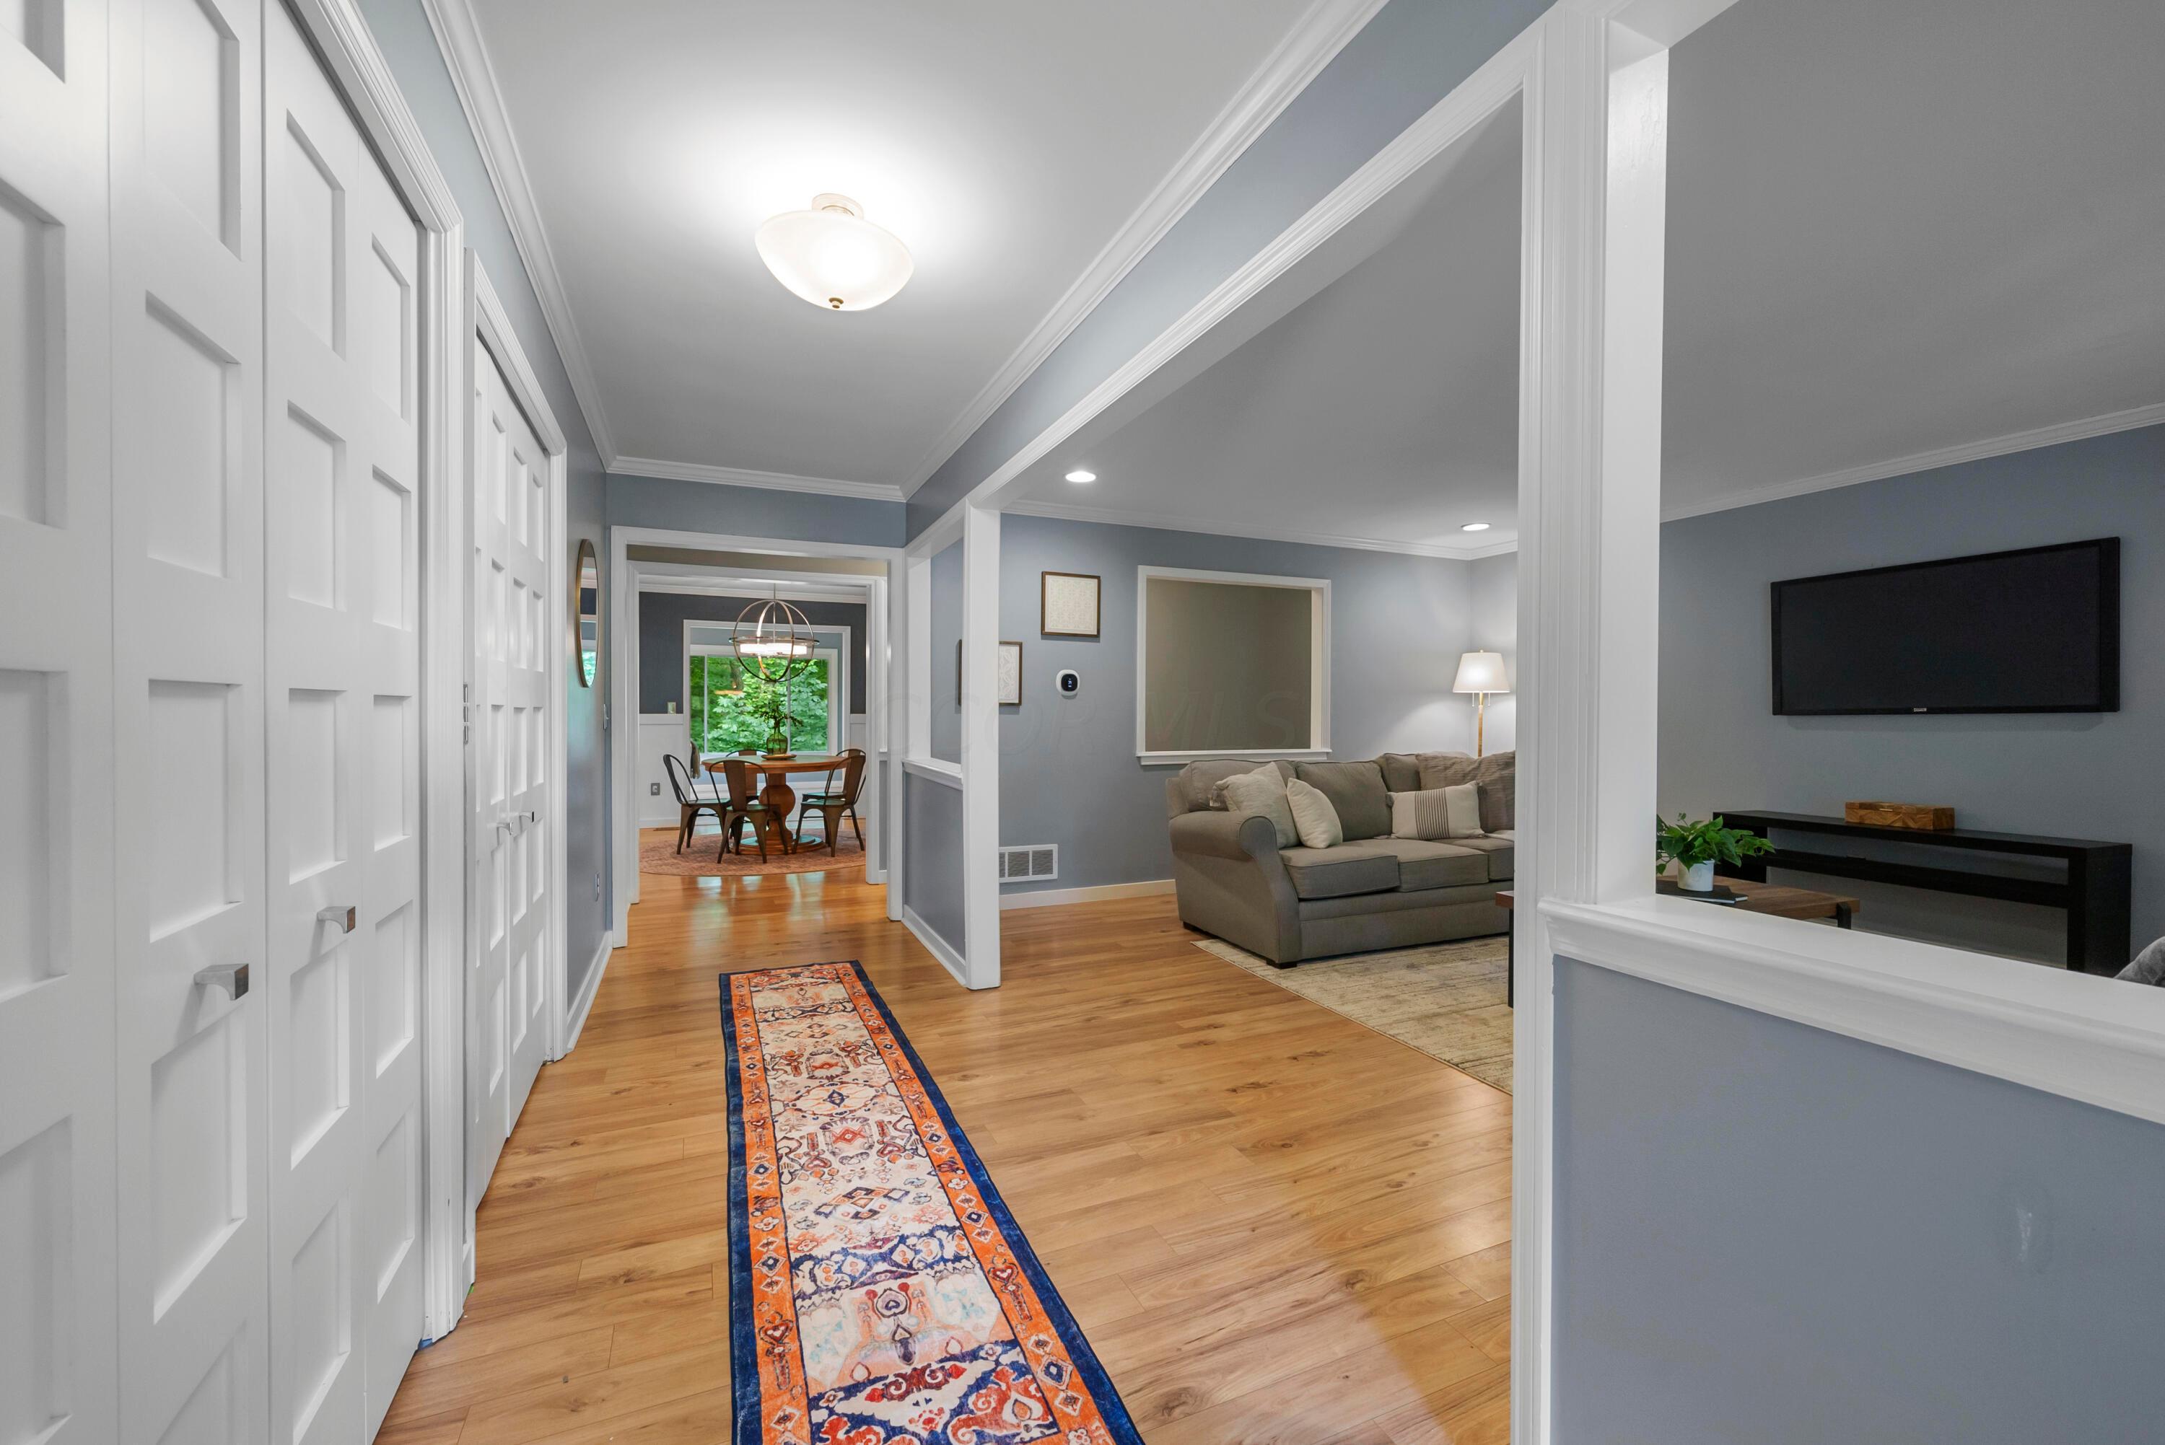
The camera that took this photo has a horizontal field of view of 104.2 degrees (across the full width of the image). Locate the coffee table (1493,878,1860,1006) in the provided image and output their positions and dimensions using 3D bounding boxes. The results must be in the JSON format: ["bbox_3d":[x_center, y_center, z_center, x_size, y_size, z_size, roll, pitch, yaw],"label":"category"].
[{"bbox_3d":[2.268,0.887,3.224,1.130,0.445,0.650,0,0,-24],"label":"coffee table"}]

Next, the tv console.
[{"bbox_3d":[3.935,0.814,4.091,0.375,0.605,1.385,0,0,-24],"label":"tv console"}]

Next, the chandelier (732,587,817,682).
[{"bbox_3d":[-2.668,-0.815,7.343,0.704,0.922,0.704,0,1,-24],"label":"chandelier"}]

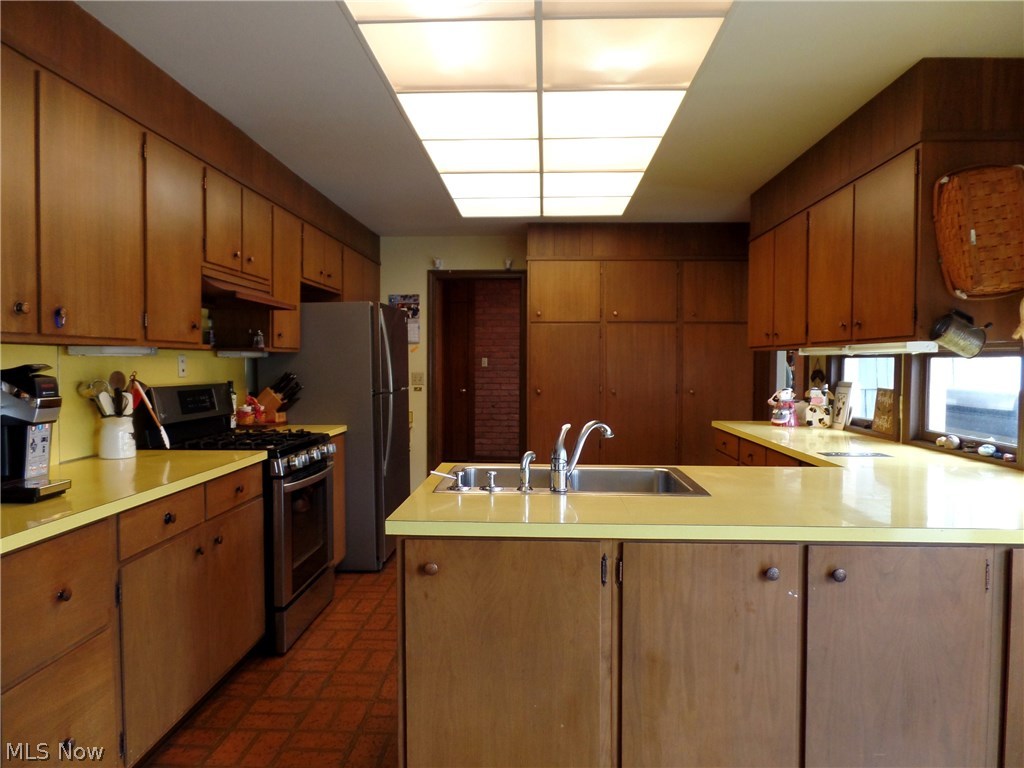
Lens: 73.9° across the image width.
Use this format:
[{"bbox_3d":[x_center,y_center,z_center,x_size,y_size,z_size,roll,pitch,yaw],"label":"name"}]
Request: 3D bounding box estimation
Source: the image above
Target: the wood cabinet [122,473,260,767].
[{"bbox_3d":[-1.427,0.747,2.517,0.620,0.795,1.020,0,2,3],"label":"wood cabinet"}]

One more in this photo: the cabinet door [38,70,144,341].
[{"bbox_3d":[-1.399,-0.544,2.286,0.028,0.776,0.519,0,2,3],"label":"cabinet door"}]

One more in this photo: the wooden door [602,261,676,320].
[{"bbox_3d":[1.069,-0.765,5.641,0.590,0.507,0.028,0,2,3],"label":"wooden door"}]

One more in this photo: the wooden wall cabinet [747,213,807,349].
[{"bbox_3d":[1.767,-0.575,4.063,0.380,0.720,1.050,0,2,3],"label":"wooden wall cabinet"}]

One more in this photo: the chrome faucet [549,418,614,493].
[{"bbox_3d":[0.223,0.220,2.161,0.250,0.212,0.060,-1,2,-37],"label":"chrome faucet"}]

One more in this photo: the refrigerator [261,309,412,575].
[{"bbox_3d":[-1.151,0.323,4.607,0.820,1.670,0.795,0,2,3],"label":"refrigerator"}]

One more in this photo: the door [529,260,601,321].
[{"bbox_3d":[0.443,-0.769,5.668,0.588,0.510,0.028,0,2,3],"label":"door"}]

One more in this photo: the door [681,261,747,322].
[{"bbox_3d":[1.659,-0.748,5.507,0.553,0.492,0.025,0,2,3],"label":"door"}]

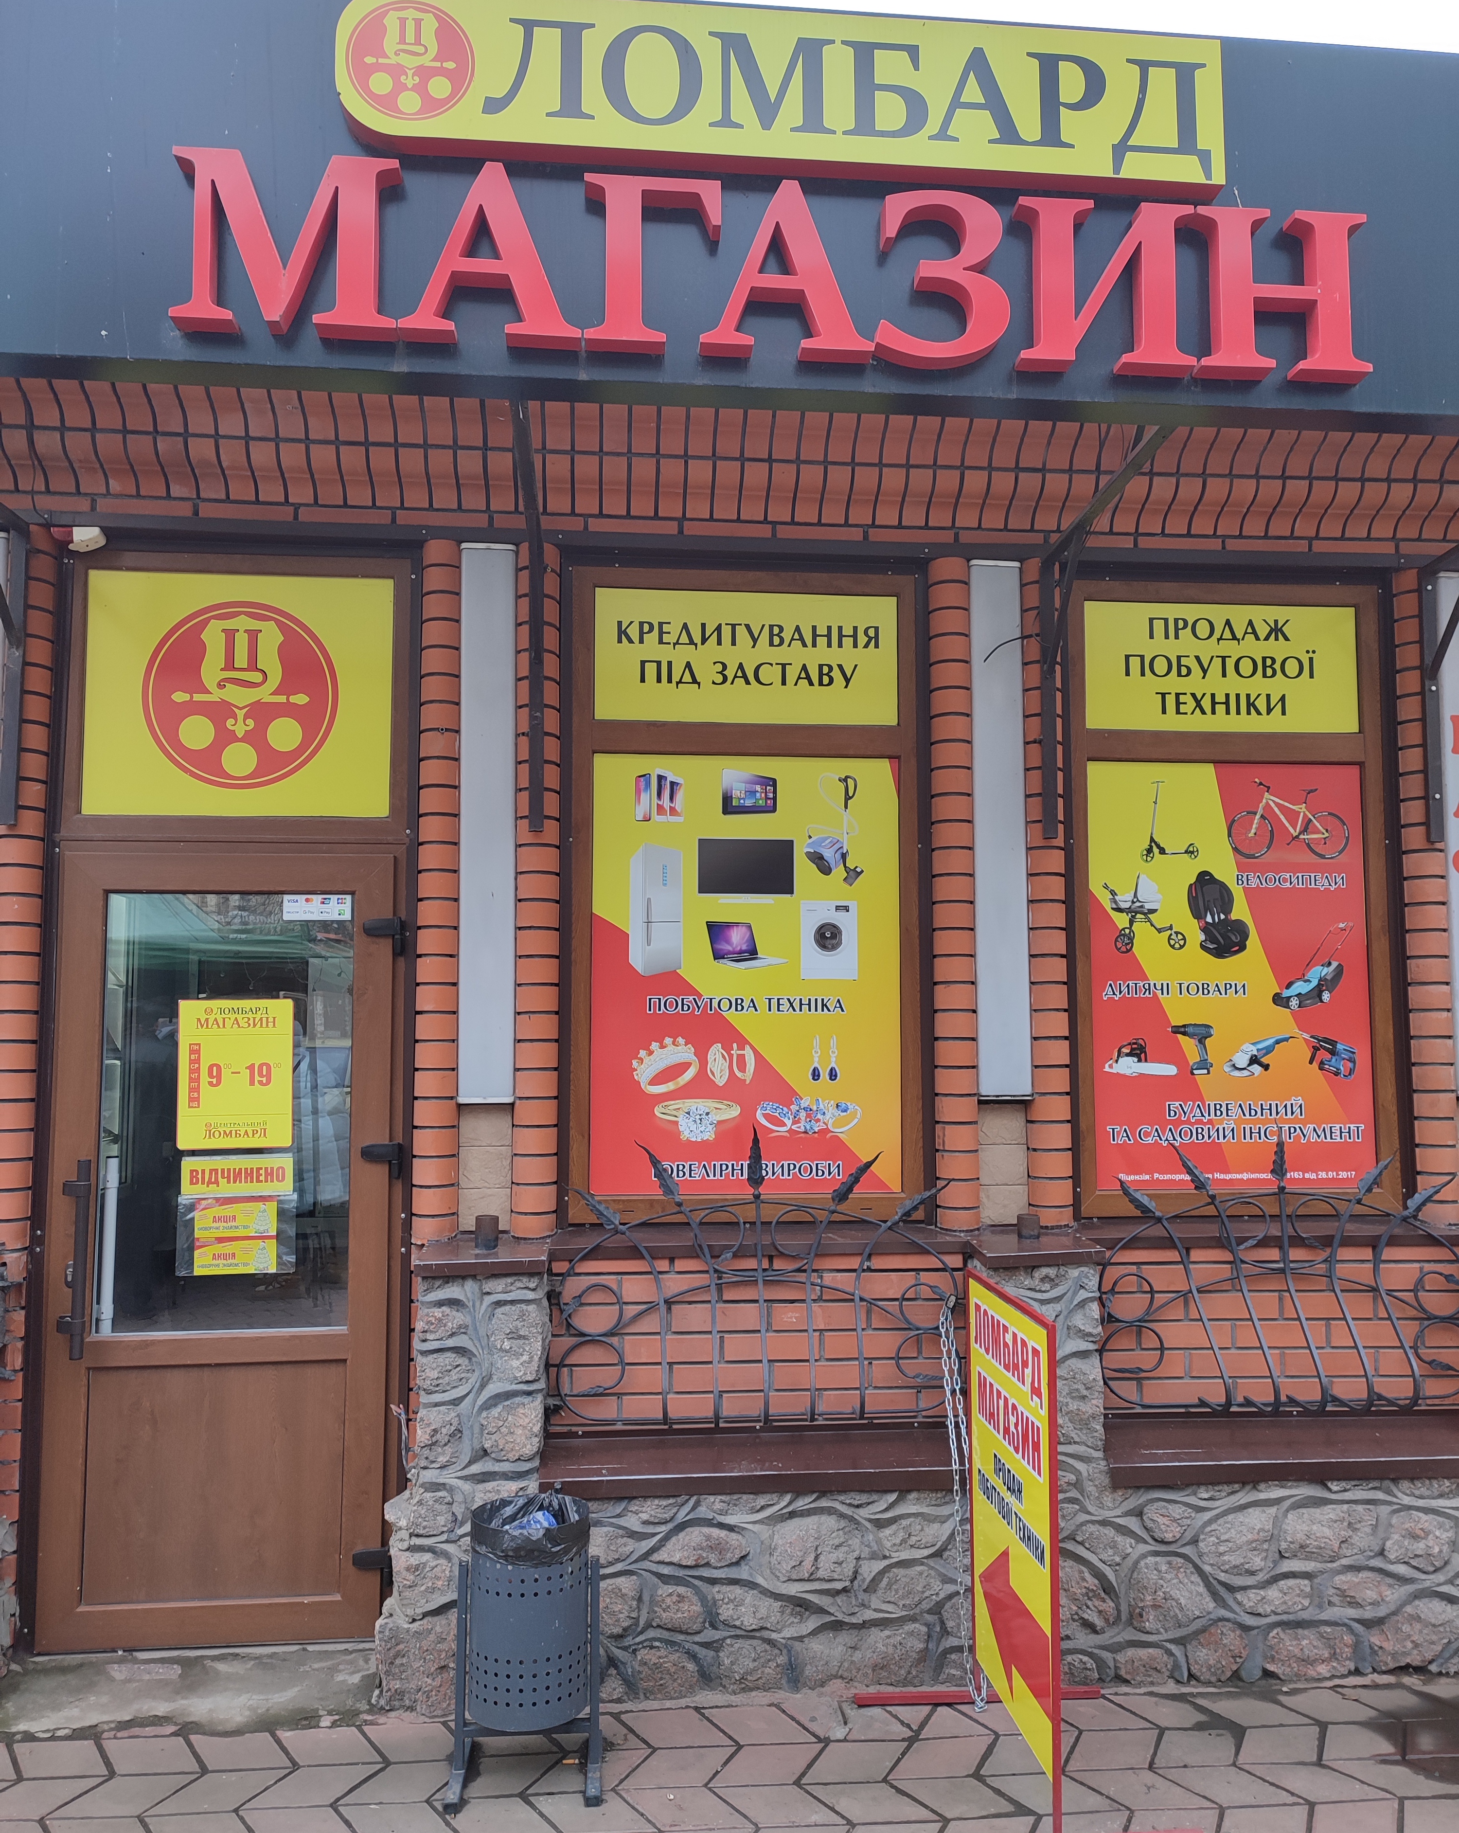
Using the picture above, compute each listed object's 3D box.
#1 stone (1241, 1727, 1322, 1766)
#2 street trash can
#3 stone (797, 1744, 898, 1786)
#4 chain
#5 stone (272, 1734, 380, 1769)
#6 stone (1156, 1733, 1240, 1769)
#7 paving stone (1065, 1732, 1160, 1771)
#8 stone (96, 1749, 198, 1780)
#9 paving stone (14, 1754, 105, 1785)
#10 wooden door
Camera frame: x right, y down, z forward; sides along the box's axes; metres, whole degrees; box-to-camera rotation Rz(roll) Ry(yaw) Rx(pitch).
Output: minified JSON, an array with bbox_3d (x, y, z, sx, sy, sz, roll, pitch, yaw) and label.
[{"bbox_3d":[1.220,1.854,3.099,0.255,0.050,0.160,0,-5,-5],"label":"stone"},{"bbox_3d":[-0.434,1.545,2.994,0.315,0.560,0.270,0,-5,-5],"label":"street trash can"},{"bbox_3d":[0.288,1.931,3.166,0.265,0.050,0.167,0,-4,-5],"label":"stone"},{"bbox_3d":[0.583,1.443,3.510,0.120,0.970,0.120,0,-4,-5],"label":"chain"},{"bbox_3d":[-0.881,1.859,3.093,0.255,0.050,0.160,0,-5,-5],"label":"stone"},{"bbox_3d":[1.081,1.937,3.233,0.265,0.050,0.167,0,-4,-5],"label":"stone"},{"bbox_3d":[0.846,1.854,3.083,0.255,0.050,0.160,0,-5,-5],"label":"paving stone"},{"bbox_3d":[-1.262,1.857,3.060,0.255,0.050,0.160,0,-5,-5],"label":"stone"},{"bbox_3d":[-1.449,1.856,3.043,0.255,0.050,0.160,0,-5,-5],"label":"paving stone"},{"bbox_3d":[-1.330,0.848,3.685,0.852,2.036,0.080,0,-4,-5],"label":"wooden door"}]

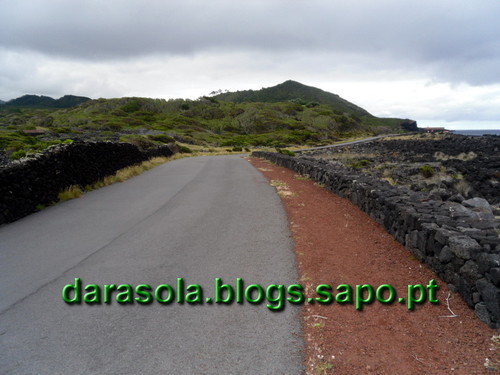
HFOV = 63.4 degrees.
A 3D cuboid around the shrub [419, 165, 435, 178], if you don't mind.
[{"bbox_3d":[7.860,-0.700,18.000,0.680,0.600,0.650,0,8,0],"label":"shrub"}]

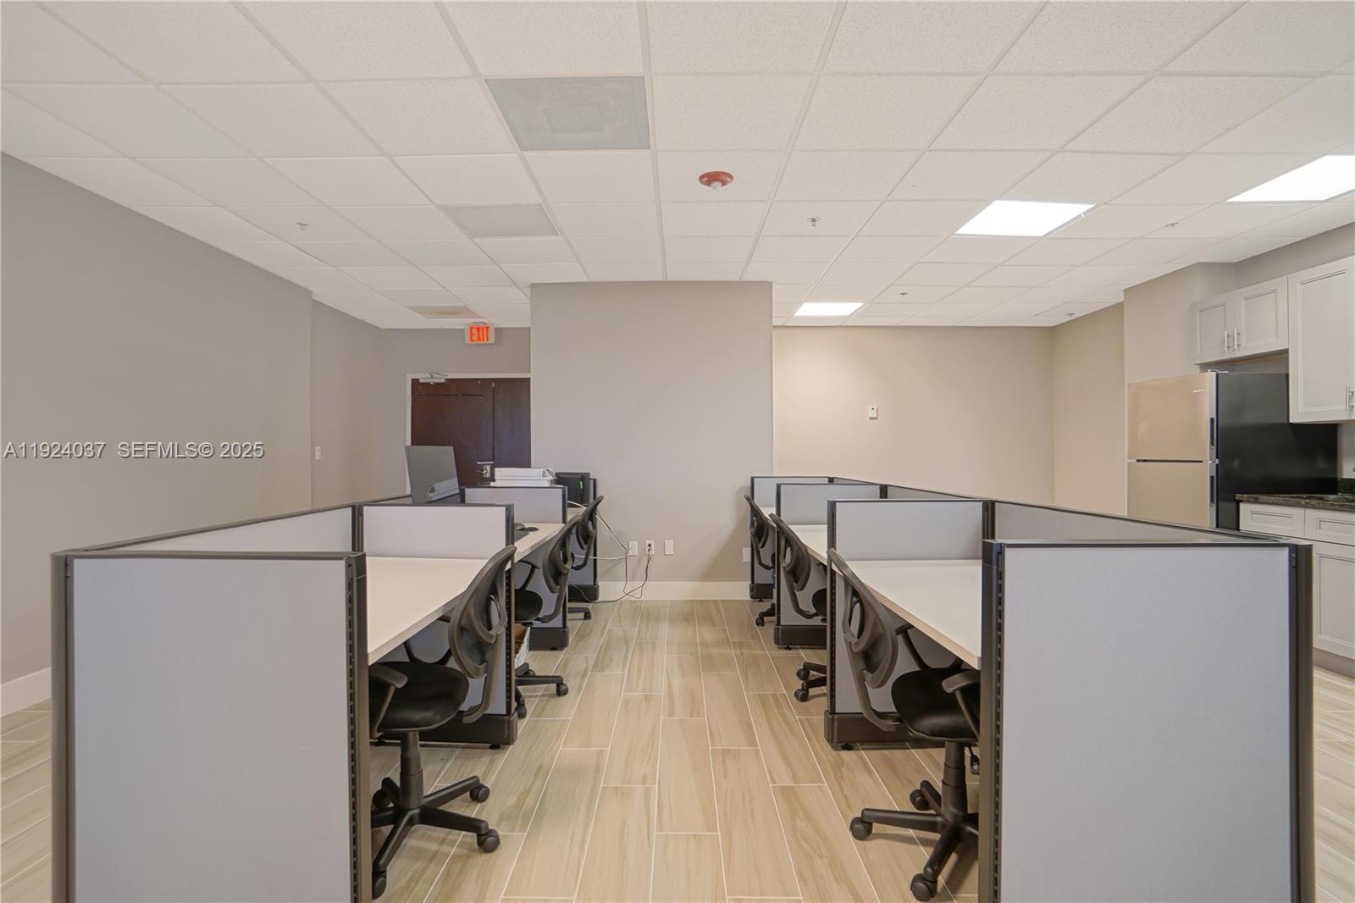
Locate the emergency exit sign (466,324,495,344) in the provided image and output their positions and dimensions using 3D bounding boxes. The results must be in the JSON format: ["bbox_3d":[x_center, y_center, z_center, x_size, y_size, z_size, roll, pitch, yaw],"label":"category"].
[{"bbox_3d":[-2.107,-1.266,6.460,0.315,0.205,0.050,0,0,0],"label":"emergency exit sign"}]

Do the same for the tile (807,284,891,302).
[{"bbox_3d":[1.488,-1.422,5.415,0.618,0.020,0.576,0,0,0],"label":"tile"}]

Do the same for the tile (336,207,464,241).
[{"bbox_3d":[-1.667,-1.415,3.714,0.618,0.020,0.576,0,0,0],"label":"tile"}]

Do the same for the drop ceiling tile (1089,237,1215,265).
[{"bbox_3d":[3.363,-1.424,4.250,0.618,0.020,0.576,0,0,0],"label":"drop ceiling tile"}]

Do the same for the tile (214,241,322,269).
[{"bbox_3d":[-2.983,-1.445,4.411,0.600,0.020,0.595,0,0,0],"label":"tile"}]

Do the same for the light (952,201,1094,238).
[{"bbox_3d":[2.090,-1.420,3.667,0.605,0.030,0.570,0,0,0],"label":"light"}]

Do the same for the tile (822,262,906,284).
[{"bbox_3d":[1.483,-1.422,4.840,0.618,0.020,0.576,0,0,0],"label":"tile"}]

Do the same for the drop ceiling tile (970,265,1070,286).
[{"bbox_3d":[2.740,-1.424,4.830,0.618,0.020,0.576,0,0,0],"label":"drop ceiling tile"}]

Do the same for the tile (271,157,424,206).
[{"bbox_3d":[-1.653,-1.388,3.098,0.615,0.018,0.570,0,0,0],"label":"tile"}]

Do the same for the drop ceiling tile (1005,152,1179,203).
[{"bbox_3d":[2.088,-1.411,3.092,0.615,0.018,0.570,0,0,0],"label":"drop ceiling tile"}]

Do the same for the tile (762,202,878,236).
[{"bbox_3d":[0.846,-1.419,3.694,0.618,0.020,0.576,0,0,0],"label":"tile"}]

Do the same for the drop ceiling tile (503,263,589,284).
[{"bbox_3d":[-1.026,-1.416,4.815,0.620,0.020,0.580,0,0,0],"label":"drop ceiling tile"}]

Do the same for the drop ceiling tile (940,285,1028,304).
[{"bbox_3d":[2.720,-1.404,5.321,0.614,0.020,0.557,0,0,1],"label":"drop ceiling tile"}]

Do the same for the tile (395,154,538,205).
[{"bbox_3d":[-1.037,-1.387,3.071,0.605,0.020,0.550,0,0,0],"label":"tile"}]

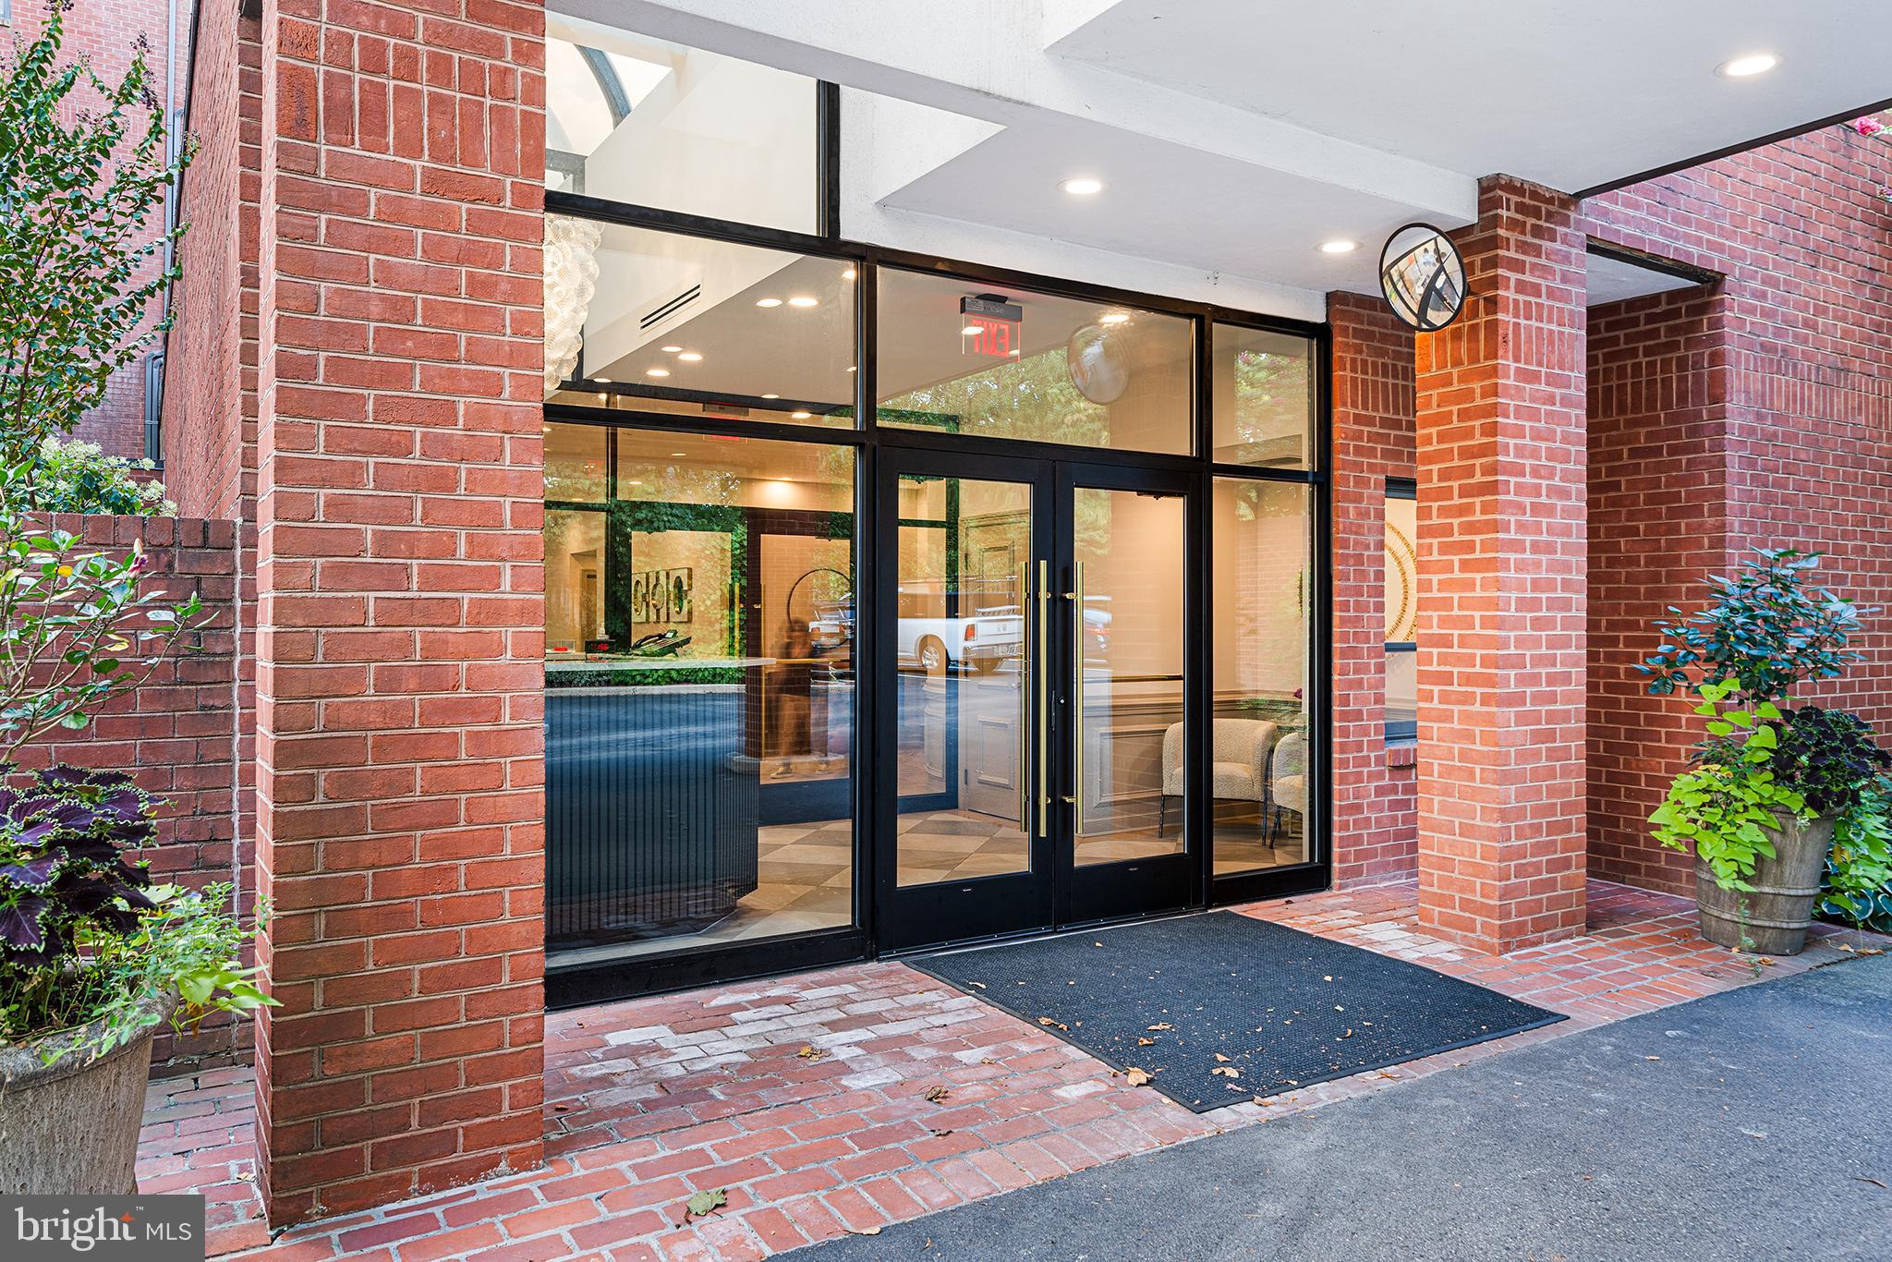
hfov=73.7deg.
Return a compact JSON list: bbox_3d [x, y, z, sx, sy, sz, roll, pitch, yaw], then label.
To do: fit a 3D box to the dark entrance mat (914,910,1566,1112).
[{"bbox_3d":[1.035,1.369,4.883,1.770,0.014,1.870,0,0,-29],"label":"dark entrance mat"}]

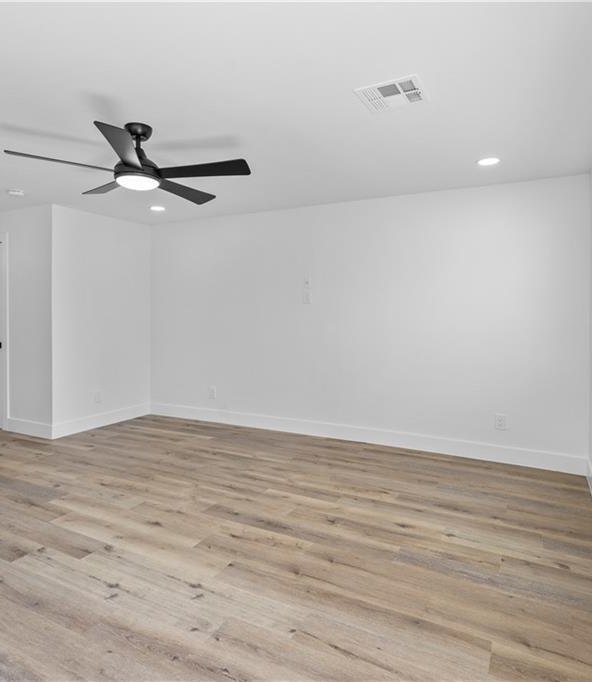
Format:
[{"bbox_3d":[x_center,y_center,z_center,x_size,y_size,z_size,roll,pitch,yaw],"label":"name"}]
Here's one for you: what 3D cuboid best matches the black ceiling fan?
[{"bbox_3d":[-0.925,-1.107,2.710,1.280,0.340,1.280,1,2,28],"label":"black ceiling fan"}]

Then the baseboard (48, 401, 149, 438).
[{"bbox_3d":[-2.162,0.891,5.200,0.020,0.140,1.330,1,2,28],"label":"baseboard"}]

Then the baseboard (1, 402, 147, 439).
[{"bbox_3d":[-2.514,0.880,5.382,0.790,0.140,1.340,1,2,28],"label":"baseboard"}]

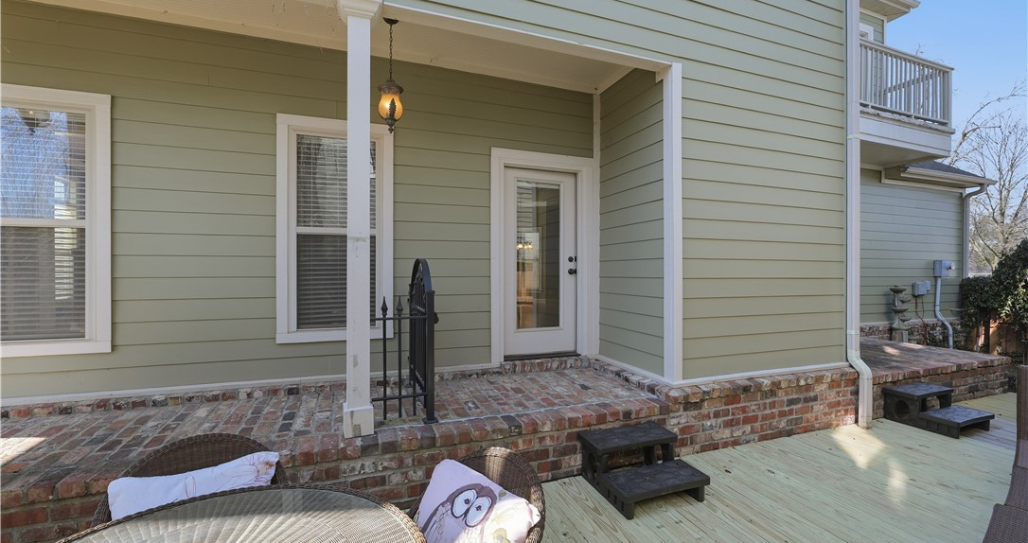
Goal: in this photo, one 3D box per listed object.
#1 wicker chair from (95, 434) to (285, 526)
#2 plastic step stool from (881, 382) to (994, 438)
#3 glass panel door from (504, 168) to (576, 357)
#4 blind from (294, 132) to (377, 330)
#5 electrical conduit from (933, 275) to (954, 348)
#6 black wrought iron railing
[{"bbox_3d":[-1.169,1.134,1.434,0.620,0.880,0.630,0,0,-28],"label":"wicker chair"},{"bbox_3d":[4.315,1.409,4.066,0.660,0.330,0.590,0,0,-18],"label":"plastic step stool"},{"bbox_3d":[0.277,-0.092,4.399,0.890,2.010,0.060,0,0,-18],"label":"glass panel door"},{"bbox_3d":[-1.652,-0.357,3.750,0.710,1.820,0.060,0,0,-18],"label":"blind"},{"bbox_3d":[8.529,0.867,7.928,0.090,1.580,0.260,0,0,-18],"label":"electrical conduit"},{"bbox_3d":[-0.904,0.483,3.230,0.440,1.170,1.030,0,0,-18],"label":"black wrought iron railing"}]

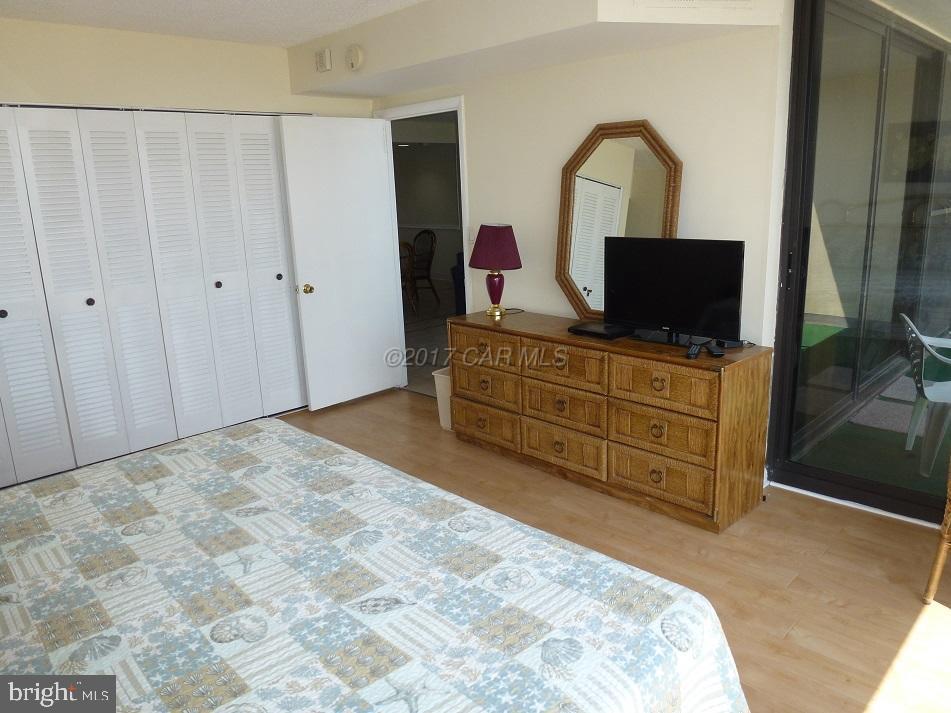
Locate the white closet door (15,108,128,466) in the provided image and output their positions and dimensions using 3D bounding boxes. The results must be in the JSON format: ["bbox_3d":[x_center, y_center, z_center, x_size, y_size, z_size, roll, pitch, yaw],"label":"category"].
[{"bbox_3d":[-2.259,-0.349,3.736,0.295,1.989,0.035,-15,19,-42],"label":"white closet door"}]

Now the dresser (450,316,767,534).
[{"bbox_3d":[0.607,0.243,3.612,0.440,0.750,1.790,-14,18,-41],"label":"dresser"}]

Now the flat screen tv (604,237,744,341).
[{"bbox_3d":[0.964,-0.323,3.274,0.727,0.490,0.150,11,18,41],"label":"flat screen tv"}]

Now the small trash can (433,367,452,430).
[{"bbox_3d":[-0.091,0.279,4.379,0.300,0.370,0.250,-14,18,-41],"label":"small trash can"}]

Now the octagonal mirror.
[{"bbox_3d":[0.756,-0.702,3.587,0.045,1.080,0.765,-15,19,-42],"label":"octagonal mirror"}]

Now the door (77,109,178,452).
[{"bbox_3d":[-2.050,-0.409,3.931,0.295,1.998,0.035,-15,19,-42],"label":"door"}]

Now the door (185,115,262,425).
[{"bbox_3d":[-1.630,-0.524,4.325,0.295,2.013,0.035,-15,19,-42],"label":"door"}]

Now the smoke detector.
[{"bbox_3d":[-0.711,-1.747,3.868,0.045,0.145,0.145,-15,19,-42],"label":"smoke detector"}]

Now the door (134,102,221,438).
[{"bbox_3d":[-1.841,-0.467,4.127,0.295,2.006,0.035,-15,19,-42],"label":"door"}]

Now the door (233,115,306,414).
[{"bbox_3d":[-1.419,-0.581,4.524,0.295,2.021,0.035,-15,19,-42],"label":"door"}]

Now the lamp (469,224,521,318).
[{"bbox_3d":[0.125,-0.531,4.088,0.325,0.550,0.325,-2,14,0],"label":"lamp"}]

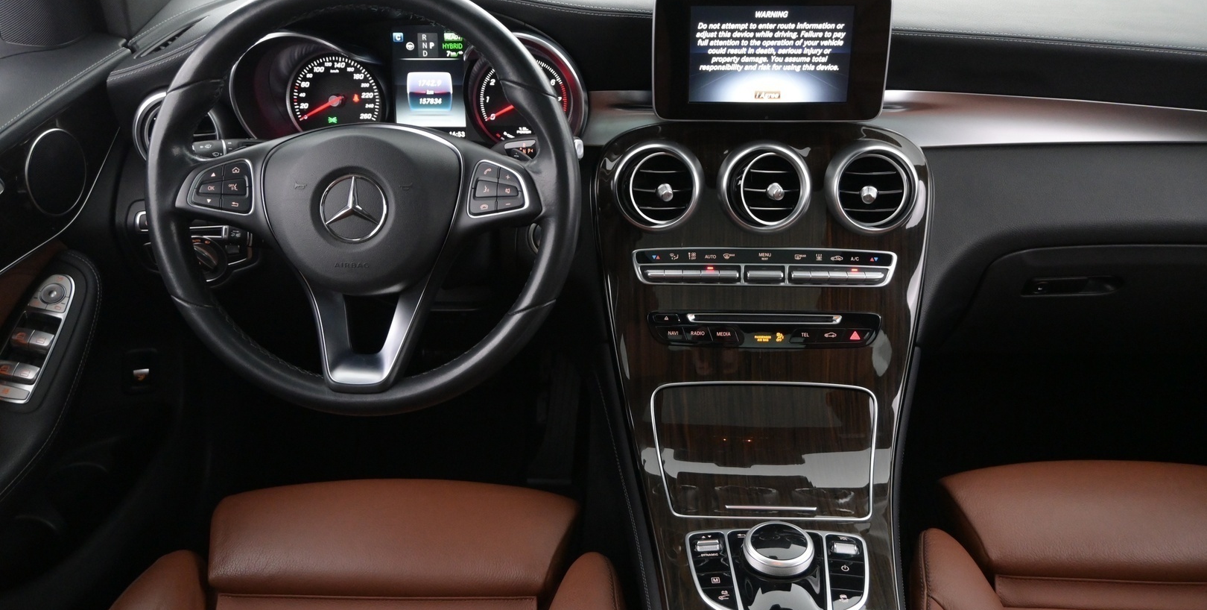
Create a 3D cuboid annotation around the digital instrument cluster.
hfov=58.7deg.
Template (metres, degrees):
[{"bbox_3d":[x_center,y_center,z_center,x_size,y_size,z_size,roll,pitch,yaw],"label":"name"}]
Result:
[{"bbox_3d":[-0.195,-0.224,1.112,0.360,0.140,0.090,0,14,2],"label":"digital instrument cluster"}]

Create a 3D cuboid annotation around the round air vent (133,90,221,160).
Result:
[{"bbox_3d":[-0.428,-0.174,1.086,0.089,0.089,0.045,-4,19,-5],"label":"round air vent"}]

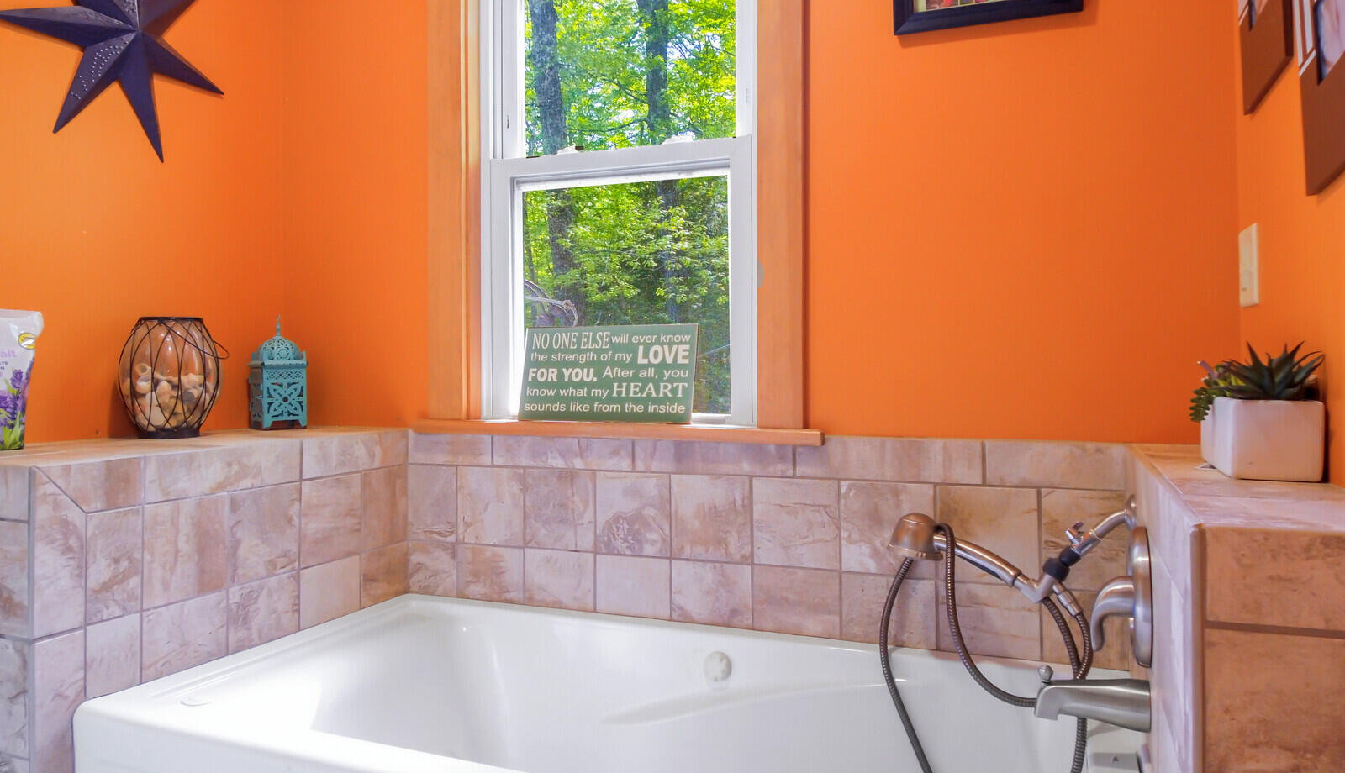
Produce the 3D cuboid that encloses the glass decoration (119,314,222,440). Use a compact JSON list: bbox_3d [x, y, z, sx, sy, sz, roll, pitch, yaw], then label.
[{"bbox_3d":[-1.015,-0.017,1.732,0.190,0.240,0.190,0,0,21],"label":"glass decoration"}]

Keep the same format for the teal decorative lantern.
[{"bbox_3d":[-0.900,-0.031,1.952,0.098,0.260,0.098,0,0,-42],"label":"teal decorative lantern"}]

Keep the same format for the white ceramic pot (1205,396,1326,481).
[{"bbox_3d":[0.667,0.058,0.961,0.082,0.085,0.105,0,0,25],"label":"white ceramic pot"}]

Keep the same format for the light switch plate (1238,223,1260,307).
[{"bbox_3d":[0.871,-0.183,1.290,0.008,0.116,0.070,0,0,25],"label":"light switch plate"}]

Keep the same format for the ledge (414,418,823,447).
[{"bbox_3d":[-0.143,0.093,1.759,0.900,0.028,0.075,0,0,21],"label":"ledge"}]

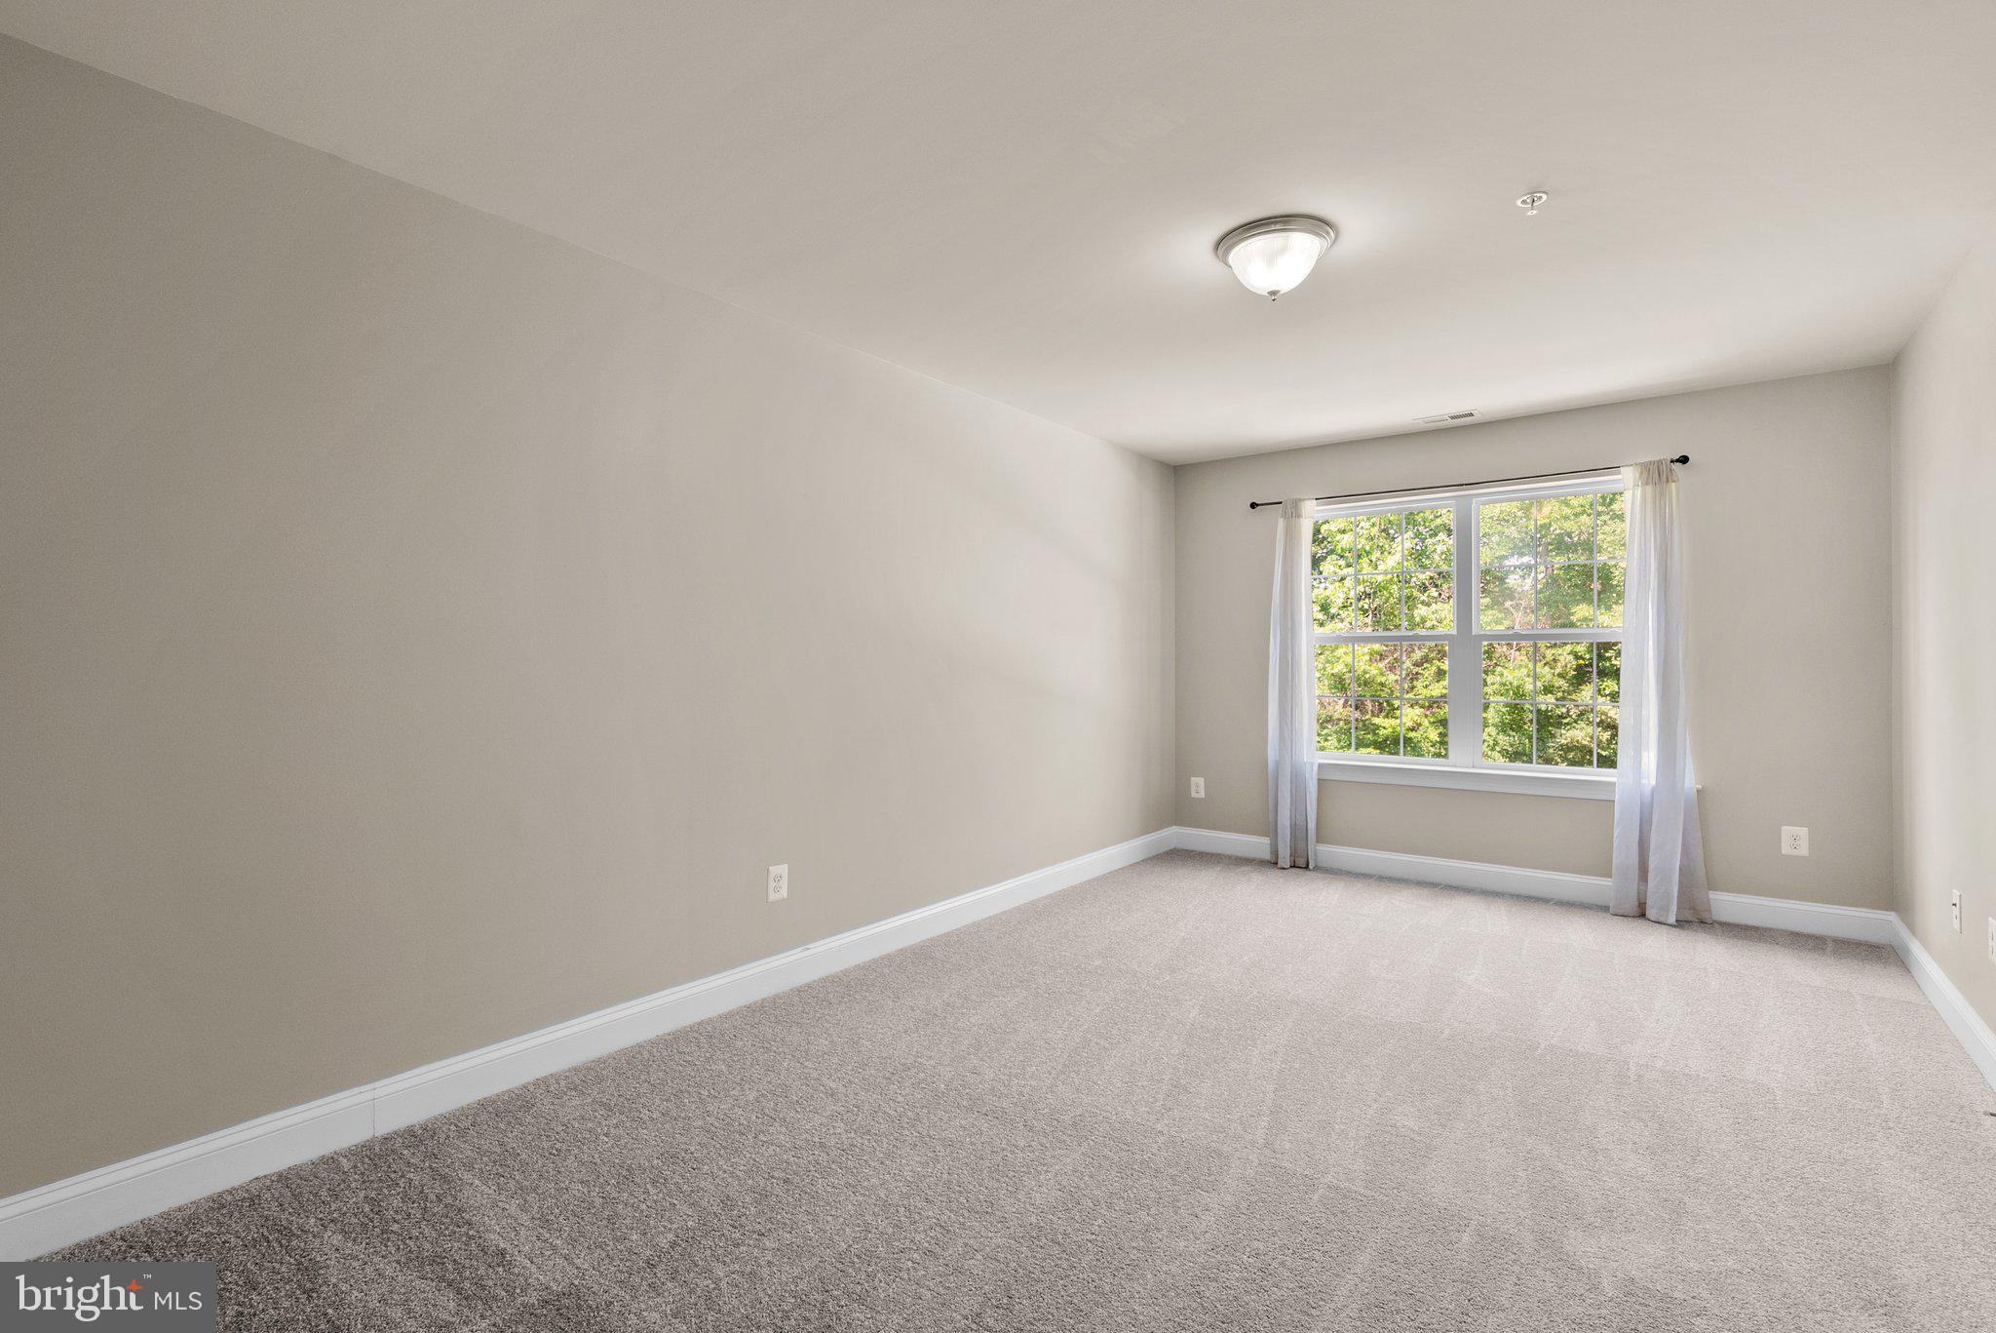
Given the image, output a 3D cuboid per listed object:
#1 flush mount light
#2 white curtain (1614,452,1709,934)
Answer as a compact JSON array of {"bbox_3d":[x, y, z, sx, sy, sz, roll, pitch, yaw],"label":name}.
[{"bbox_3d":[0.822,-1.170,2.632,0.344,0.172,0.344,0,0,0],"label":"flush mount light"},{"bbox_3d":[3.082,0.107,4.130,0.375,2.130,0.140,0,0,38],"label":"white curtain"}]

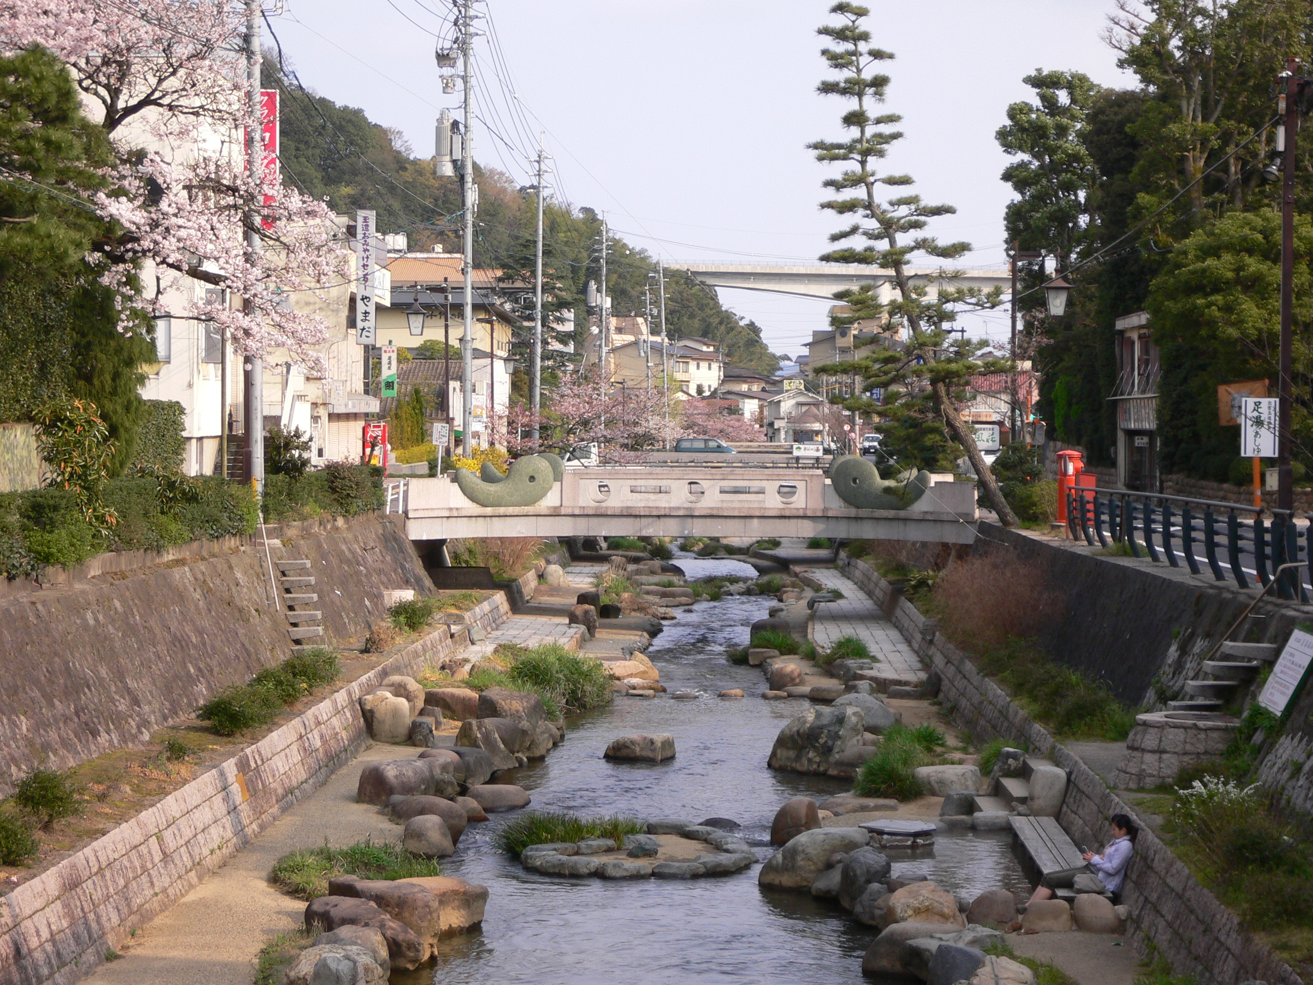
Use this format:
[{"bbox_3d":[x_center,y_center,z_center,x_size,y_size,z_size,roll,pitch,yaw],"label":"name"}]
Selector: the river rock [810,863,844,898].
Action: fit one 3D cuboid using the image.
[{"bbox_3d":[1.757,3.980,32.576,0.387,0.346,0.407,0,1,2],"label":"river rock"}]

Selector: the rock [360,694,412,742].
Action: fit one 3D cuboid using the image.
[{"bbox_3d":[-3.978,3.300,46.800,0.740,0.710,0.640,0,1,1],"label":"rock"}]

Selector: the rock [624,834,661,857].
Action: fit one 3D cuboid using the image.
[{"bbox_3d":[-0.158,3.873,34.968,0.392,0.244,0.326,0,1,2],"label":"rock"}]

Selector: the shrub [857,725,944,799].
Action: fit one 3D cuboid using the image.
[{"bbox_3d":[3.109,3.478,41.000,1.100,0.800,1.150,0,1,0],"label":"shrub"}]

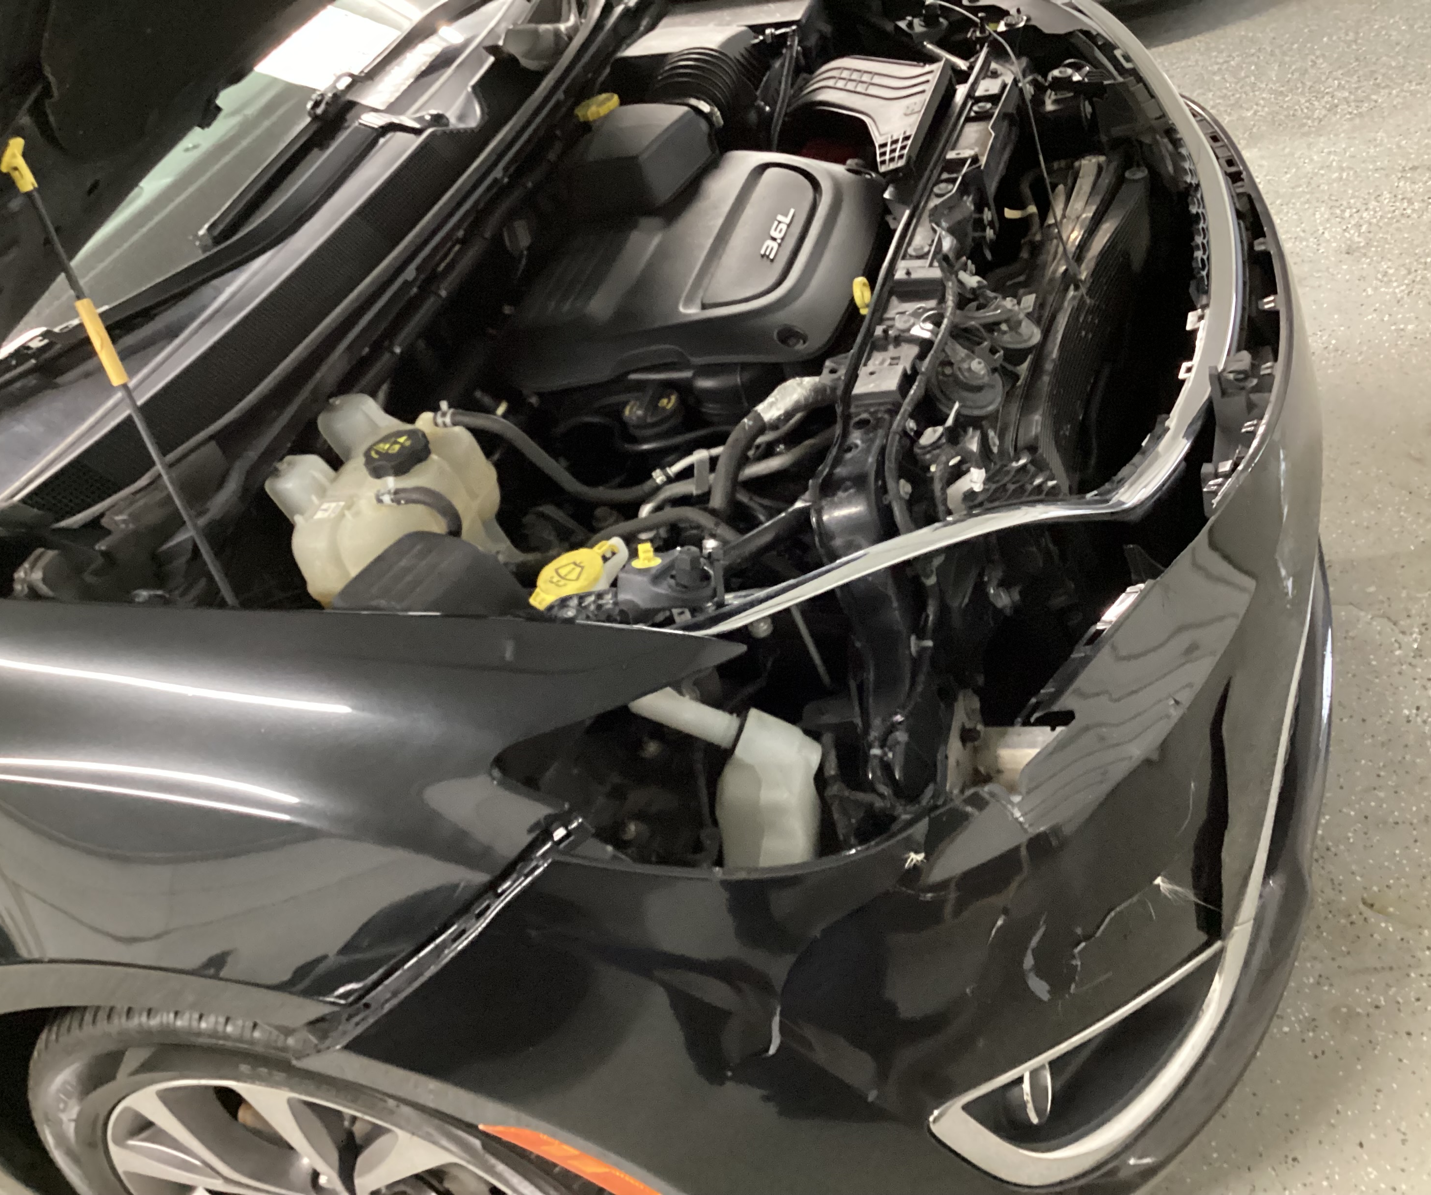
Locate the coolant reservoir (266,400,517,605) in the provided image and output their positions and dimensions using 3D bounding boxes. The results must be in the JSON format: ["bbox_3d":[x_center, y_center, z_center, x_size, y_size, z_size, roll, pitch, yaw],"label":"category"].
[{"bbox_3d":[-0.296,-0.078,1.272,0.195,0.175,0.200,2,39,15],"label":"coolant reservoir"}]

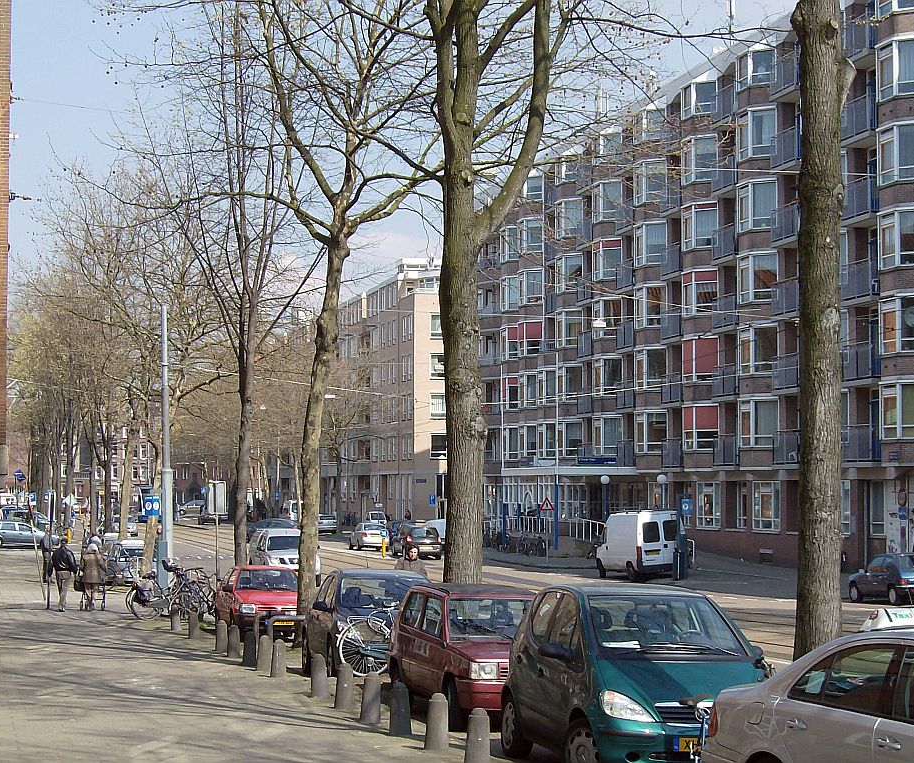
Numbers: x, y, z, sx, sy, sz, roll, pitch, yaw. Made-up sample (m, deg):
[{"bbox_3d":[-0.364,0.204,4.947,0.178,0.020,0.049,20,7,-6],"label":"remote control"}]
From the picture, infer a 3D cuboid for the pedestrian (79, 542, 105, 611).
[{"bbox_3d":[-8.722,4.685,49.543,0.580,1.620,0.450,1,-3,-12],"label":"pedestrian"}]

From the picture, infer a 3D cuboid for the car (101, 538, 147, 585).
[{"bbox_3d":[-10.412,5.814,67.128,1.660,1.400,4.300,1,-3,-13],"label":"car"}]

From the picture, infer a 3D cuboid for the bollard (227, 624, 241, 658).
[{"bbox_3d":[-3.516,4.102,32.613,0.210,0.500,0.210,1,-3,-13],"label":"bollard"}]

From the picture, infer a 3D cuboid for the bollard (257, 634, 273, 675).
[{"bbox_3d":[-2.721,3.839,29.213,0.210,0.500,0.210,1,-3,-13],"label":"bollard"}]

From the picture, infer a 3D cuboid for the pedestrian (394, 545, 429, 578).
[{"bbox_3d":[-0.686,3.357,31.454,0.500,1.730,0.350,0,-3,-2],"label":"pedestrian"}]

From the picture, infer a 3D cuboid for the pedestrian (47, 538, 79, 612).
[{"bbox_3d":[-9.021,4.430,47.300,0.660,1.700,0.450,1,-3,-12],"label":"pedestrian"}]

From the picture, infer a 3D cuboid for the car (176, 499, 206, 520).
[{"bbox_3d":[-22.610,11.065,180.000,4.200,1.450,1.750,0,-3,-8],"label":"car"}]

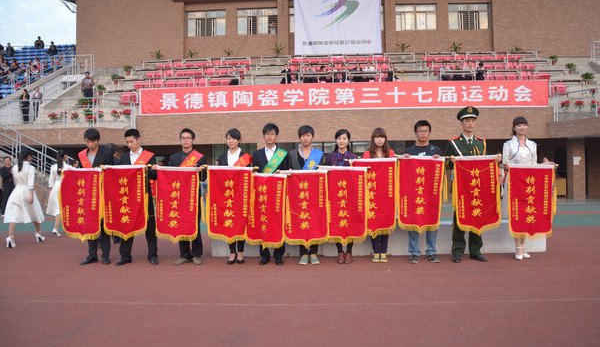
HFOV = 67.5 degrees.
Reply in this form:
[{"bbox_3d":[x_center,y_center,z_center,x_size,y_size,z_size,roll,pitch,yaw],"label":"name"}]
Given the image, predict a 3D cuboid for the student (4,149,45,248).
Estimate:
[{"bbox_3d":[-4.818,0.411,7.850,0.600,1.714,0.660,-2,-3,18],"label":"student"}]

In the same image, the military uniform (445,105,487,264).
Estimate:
[{"bbox_3d":[2.037,0.116,5.460,0.520,1.874,0.360,-1,-2,0],"label":"military uniform"}]

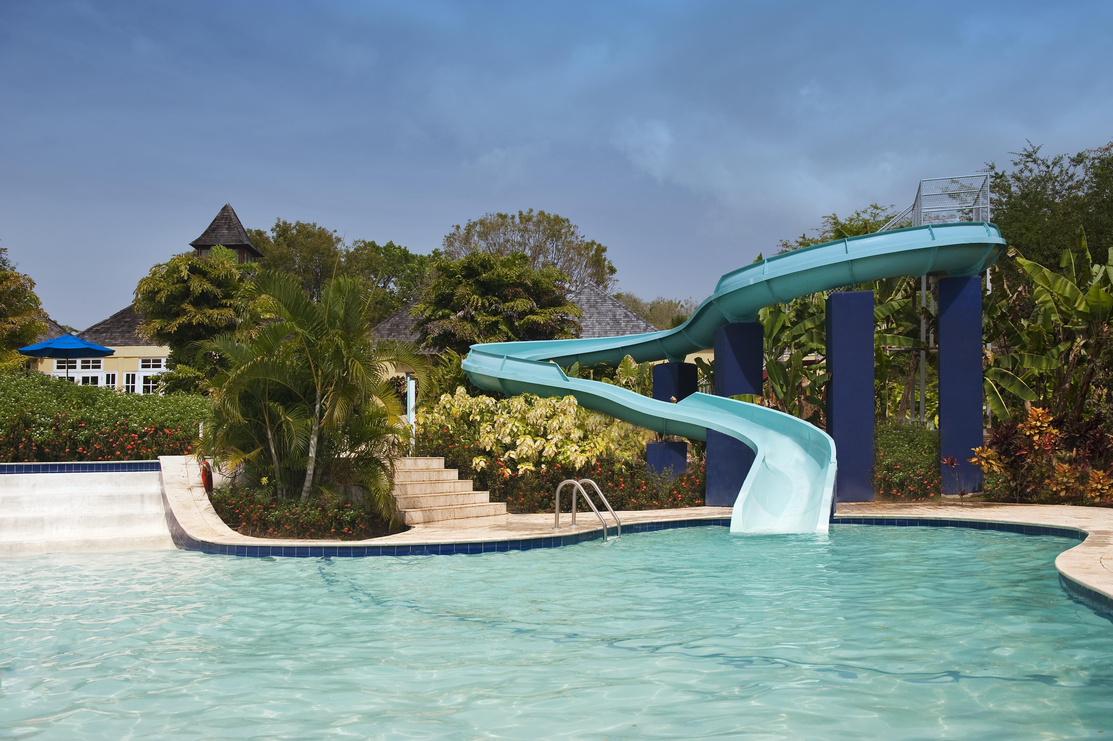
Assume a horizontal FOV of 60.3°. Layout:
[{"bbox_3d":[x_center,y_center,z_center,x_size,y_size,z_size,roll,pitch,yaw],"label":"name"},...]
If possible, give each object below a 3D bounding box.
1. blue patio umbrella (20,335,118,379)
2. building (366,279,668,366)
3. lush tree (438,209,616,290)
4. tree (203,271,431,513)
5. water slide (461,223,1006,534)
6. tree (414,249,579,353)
[{"bbox_3d":[-12.750,0.250,25.000,2.600,2.400,2.600,0,-3,0],"label":"blue patio umbrella"},{"bbox_3d":[-1.450,-0.600,33.000,10.300,4.900,8.000,0,-3,0],"label":"building"},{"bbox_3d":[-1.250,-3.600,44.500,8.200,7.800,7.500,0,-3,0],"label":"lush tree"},{"bbox_3d":[-2.970,0.280,11.900,2.800,3.050,2.700,0,-3,0],"label":"tree"},{"bbox_3d":[3.600,-0.350,15.900,10.600,5.300,7.400,0,-3,5],"label":"water slide"},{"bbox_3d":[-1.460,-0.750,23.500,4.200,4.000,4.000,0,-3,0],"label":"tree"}]

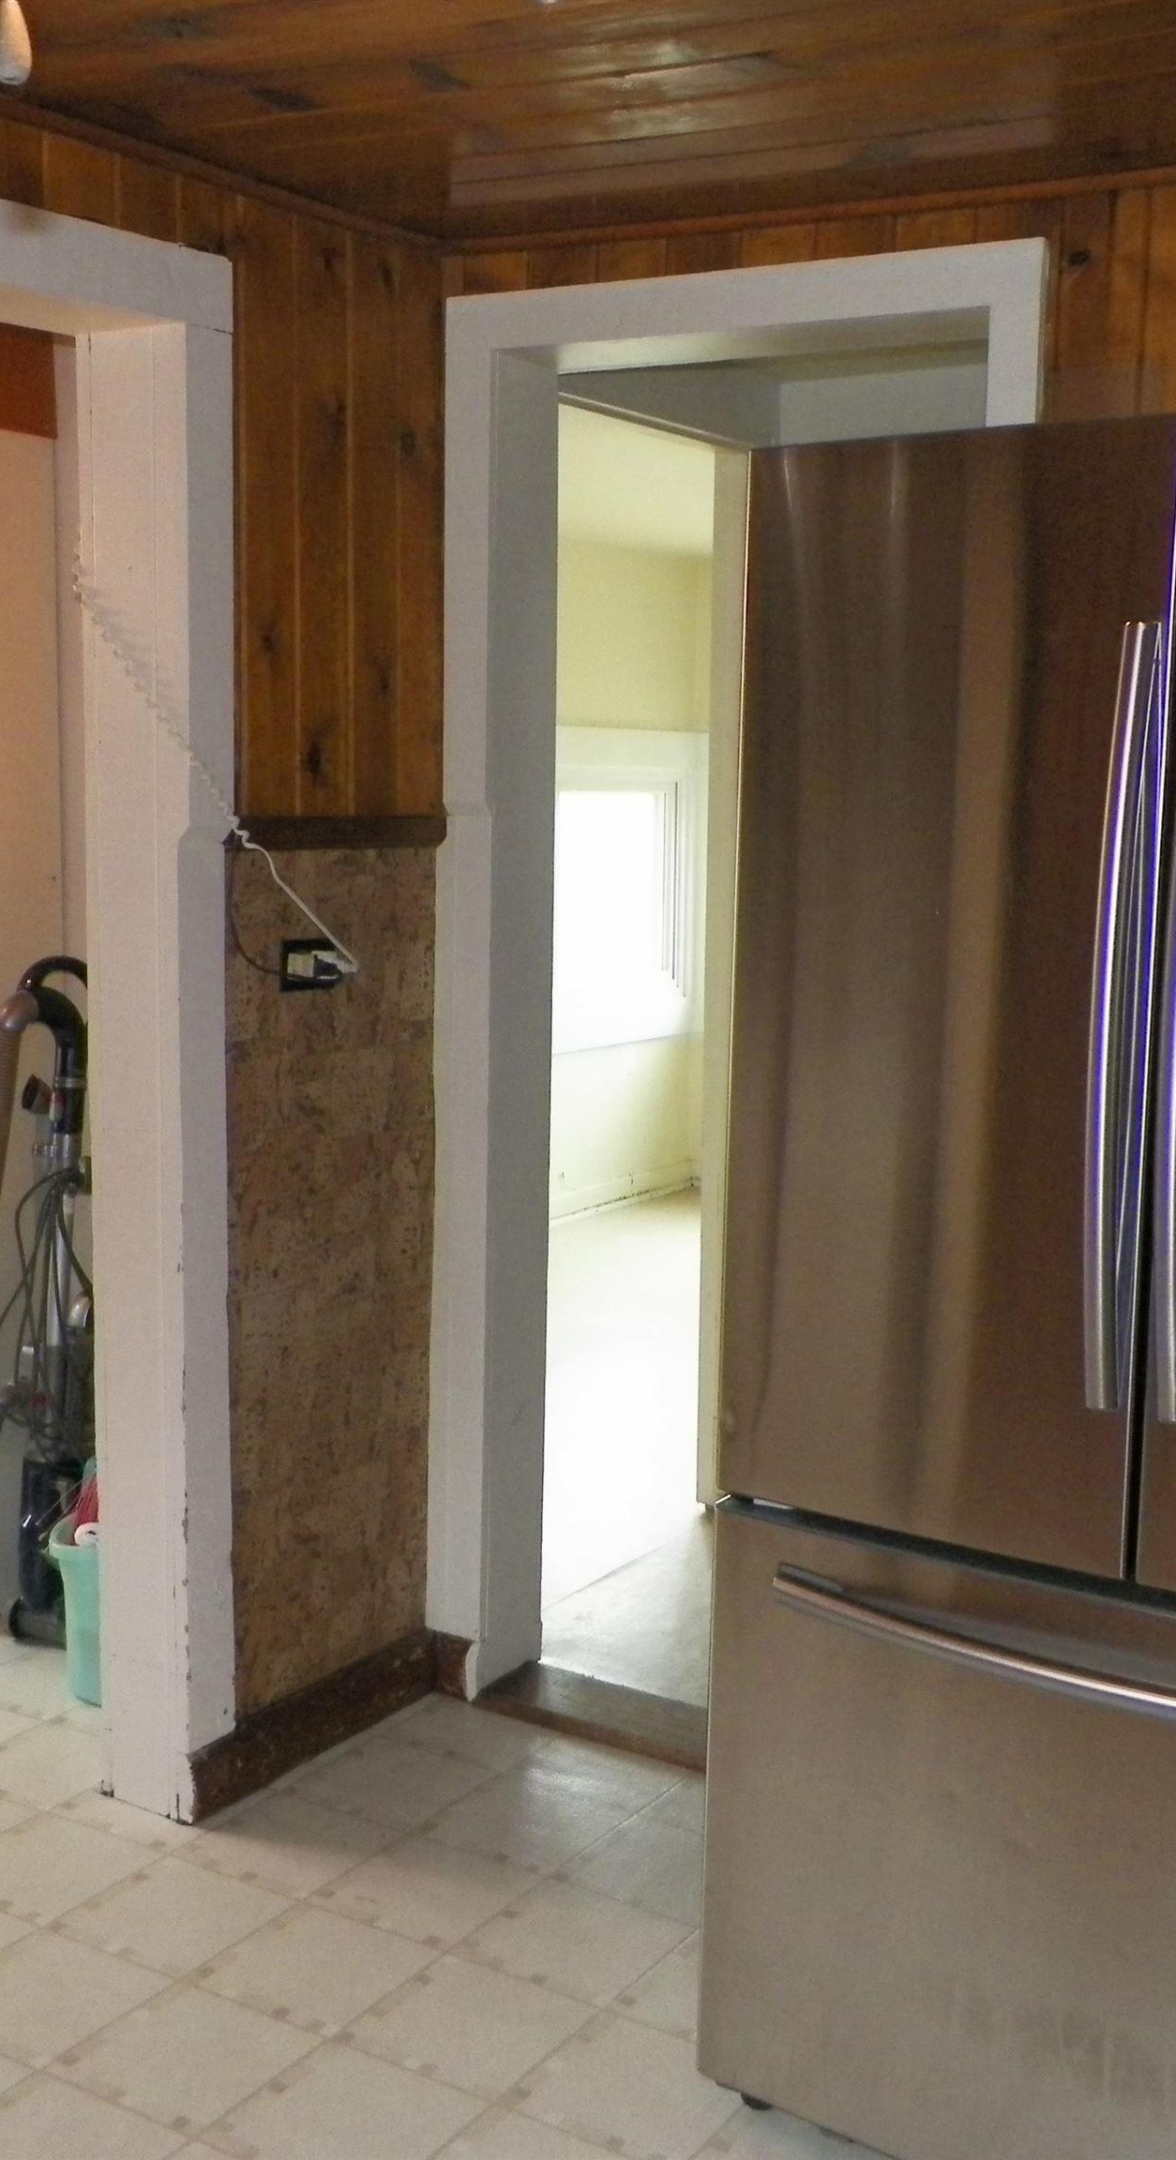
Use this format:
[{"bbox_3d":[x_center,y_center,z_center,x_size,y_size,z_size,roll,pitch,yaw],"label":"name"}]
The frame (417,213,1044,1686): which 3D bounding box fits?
[{"bbox_3d":[0.196,-0.044,3.019,0.920,2.130,0.160,6,9,32],"label":"frame"}]

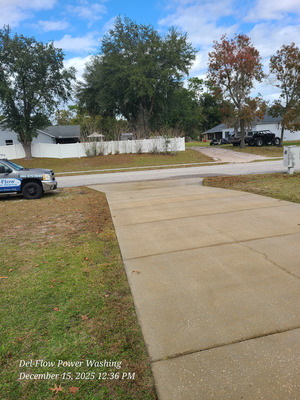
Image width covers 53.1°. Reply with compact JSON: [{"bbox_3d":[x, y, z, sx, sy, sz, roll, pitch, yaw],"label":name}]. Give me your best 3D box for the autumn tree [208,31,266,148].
[{"bbox_3d":[11.231,-13.645,38.424,7.200,13.800,7.000,-4,9,-9],"label":"autumn tree"}]

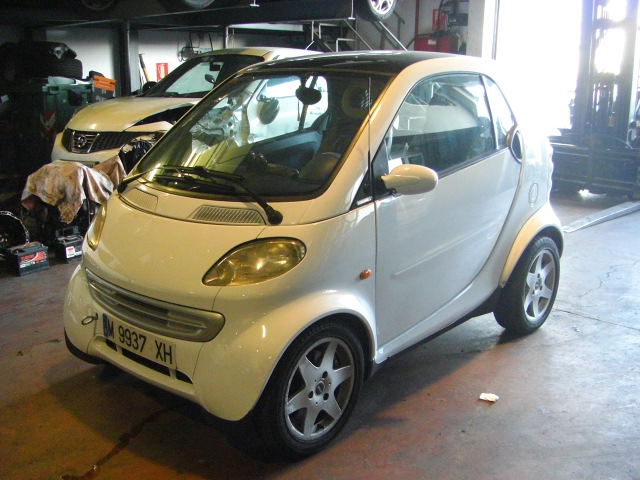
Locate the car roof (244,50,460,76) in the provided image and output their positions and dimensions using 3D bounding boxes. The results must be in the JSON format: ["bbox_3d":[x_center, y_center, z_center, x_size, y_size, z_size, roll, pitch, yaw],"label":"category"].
[{"bbox_3d":[0.207,-0.918,3.653,1.020,0.100,0.860,12,18,40],"label":"car roof"}]

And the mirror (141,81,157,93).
[{"bbox_3d":[-1.894,-1.698,7.850,0.220,0.160,0.130,10,17,36],"label":"mirror"}]

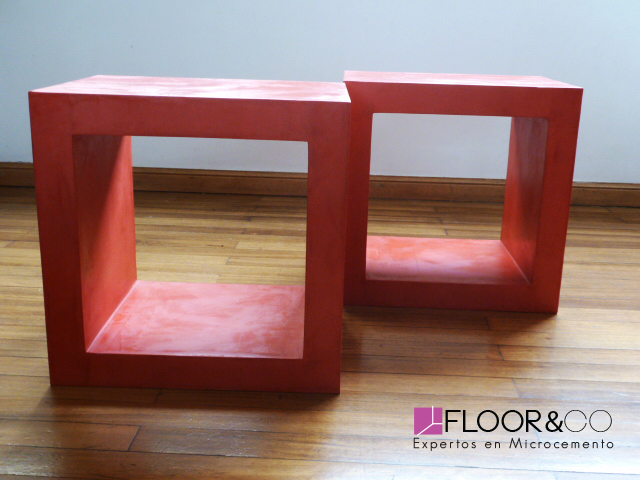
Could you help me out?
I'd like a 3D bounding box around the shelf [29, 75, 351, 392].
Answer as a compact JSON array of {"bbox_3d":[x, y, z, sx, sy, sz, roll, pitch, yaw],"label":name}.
[{"bbox_3d":[-0.187,-0.029,1.183,0.449,0.450,0.320,2,17,0],"label":"shelf"}]

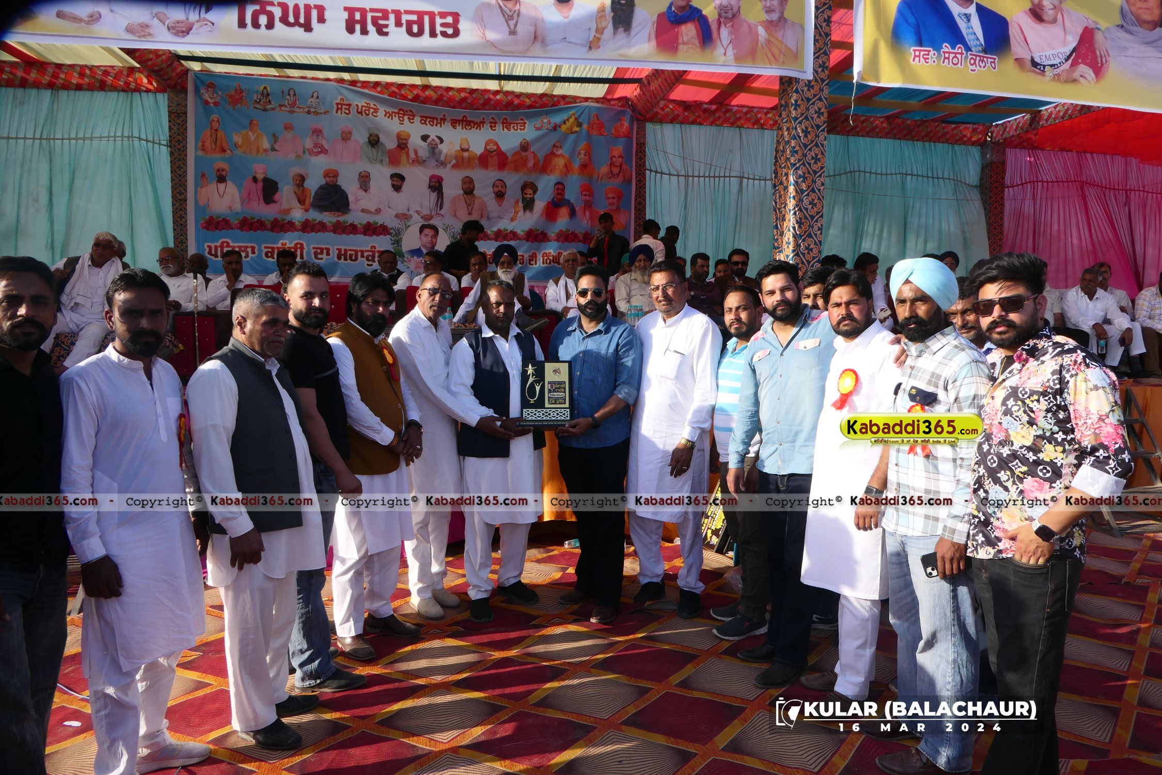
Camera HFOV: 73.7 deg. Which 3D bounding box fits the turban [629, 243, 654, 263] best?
[{"bbox_3d":[0.569,-1.258,7.300,0.230,0.190,0.250,0,6,0],"label":"turban"}]

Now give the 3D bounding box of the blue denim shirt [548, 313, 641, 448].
[{"bbox_3d":[0.073,-0.038,4.030,0.470,0.710,0.330,2,7,18],"label":"blue denim shirt"}]

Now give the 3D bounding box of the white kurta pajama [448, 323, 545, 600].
[{"bbox_3d":[-0.429,0.379,3.954,0.520,1.411,0.430,-5,9,-33],"label":"white kurta pajama"}]

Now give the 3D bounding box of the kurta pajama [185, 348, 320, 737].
[{"bbox_3d":[-1.211,0.570,2.875,0.450,1.429,0.530,2,8,13],"label":"kurta pajama"}]

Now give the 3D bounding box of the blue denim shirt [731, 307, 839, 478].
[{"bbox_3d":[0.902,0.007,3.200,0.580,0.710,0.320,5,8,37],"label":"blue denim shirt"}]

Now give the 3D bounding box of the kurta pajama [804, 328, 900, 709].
[{"bbox_3d":[1.074,0.493,3.071,0.420,1.500,0.500,-5,9,-32],"label":"kurta pajama"}]

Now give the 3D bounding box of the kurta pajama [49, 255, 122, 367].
[{"bbox_3d":[-4.045,-0.640,6.350,0.600,0.940,0.700,-1,6,-9],"label":"kurta pajama"}]

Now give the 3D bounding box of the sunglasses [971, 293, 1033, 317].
[{"bbox_3d":[1.246,-0.245,2.270,0.130,0.052,0.145,-12,6,-40],"label":"sunglasses"}]

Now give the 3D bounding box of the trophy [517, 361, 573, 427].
[{"bbox_3d":[-0.178,0.029,3.750,0.265,0.320,0.070,0,6,2],"label":"trophy"}]

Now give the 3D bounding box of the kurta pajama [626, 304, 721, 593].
[{"bbox_3d":[0.478,0.316,3.981,0.520,1.481,0.360,3,8,22],"label":"kurta pajama"}]

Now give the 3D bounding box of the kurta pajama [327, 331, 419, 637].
[{"bbox_3d":[-0.958,0.450,3.594,0.380,1.419,0.490,4,9,27],"label":"kurta pajama"}]

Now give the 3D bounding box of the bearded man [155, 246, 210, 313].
[{"bbox_3d":[-3.345,-0.620,6.450,0.580,1.180,0.780,-1,6,-6],"label":"bearded man"}]

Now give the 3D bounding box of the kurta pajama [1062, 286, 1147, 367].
[{"bbox_3d":[4.780,-0.566,7.100,0.580,0.770,0.700,-2,6,-14],"label":"kurta pajama"}]

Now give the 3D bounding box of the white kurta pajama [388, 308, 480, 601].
[{"bbox_3d":[-0.752,0.345,3.973,0.470,1.502,0.480,6,10,38],"label":"white kurta pajama"}]

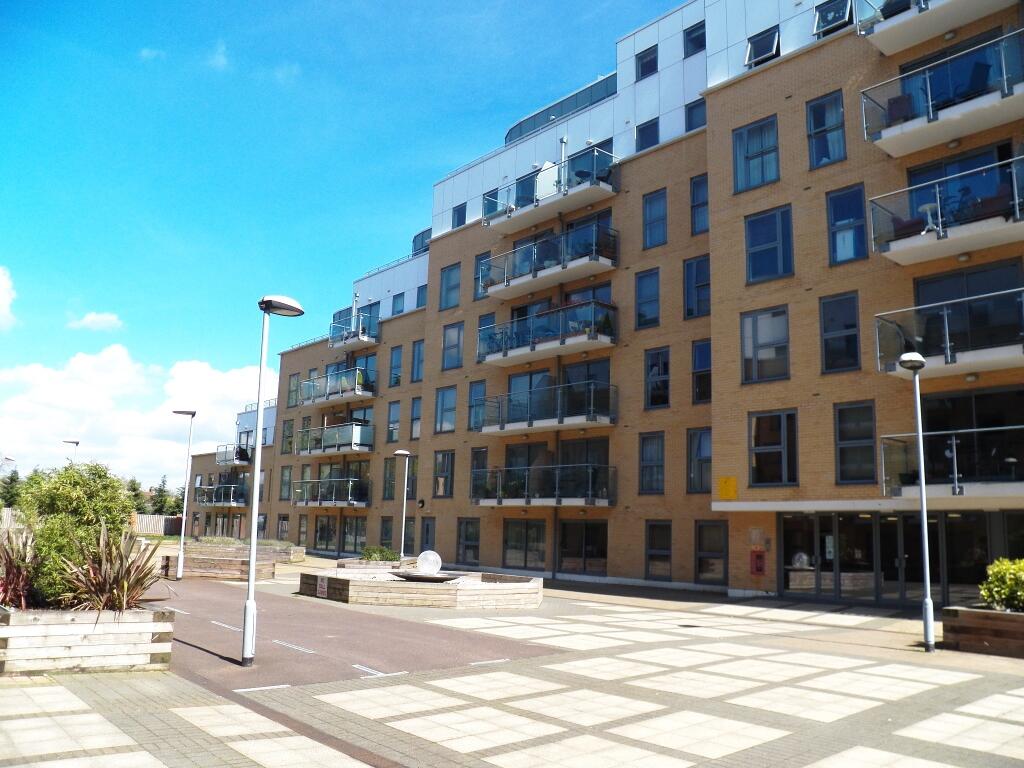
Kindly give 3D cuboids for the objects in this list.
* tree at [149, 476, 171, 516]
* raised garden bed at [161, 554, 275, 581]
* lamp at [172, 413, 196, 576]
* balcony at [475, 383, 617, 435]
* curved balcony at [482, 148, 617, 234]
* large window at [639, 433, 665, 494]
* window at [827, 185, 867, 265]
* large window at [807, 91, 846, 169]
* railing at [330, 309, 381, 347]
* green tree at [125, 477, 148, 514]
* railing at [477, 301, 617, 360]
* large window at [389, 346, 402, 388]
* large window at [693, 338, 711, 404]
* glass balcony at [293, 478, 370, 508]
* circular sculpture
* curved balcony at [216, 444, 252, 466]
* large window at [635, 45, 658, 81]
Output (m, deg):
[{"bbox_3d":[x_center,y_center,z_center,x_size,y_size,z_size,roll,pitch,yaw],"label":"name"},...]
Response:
[{"bbox_3d":[-36.663,12.603,85.674,2.400,6.146,2.400,11,-14,-40],"label":"tree"},{"bbox_3d":[-8.683,5.412,24.233,3.080,0.570,2.000,1,-10,4],"label":"raised garden bed"},{"bbox_3d":[-9.980,3.292,24.704,0.650,4.950,0.330,8,-11,-39],"label":"lamp"},{"bbox_3d":[1.086,1.019,31.372,1.141,1.380,6.806,8,-11,-39],"label":"balcony"},{"bbox_3d":[1.340,-7.404,32.599,1.350,1.420,6.380,11,-14,-41],"label":"curved balcony"},{"bbox_3d":[4.639,2.636,27.313,0.130,2.016,1.025,11,-14,-40],"label":"large window"},{"bbox_3d":[8.691,-4.105,21.435,0.120,2.040,1.010,11,-13,-41],"label":"window"},{"bbox_3d":[8.353,-6.698,21.939,0.120,1.990,1.030,8,-11,-39],"label":"large window"},{"bbox_3d":[-8.408,-2.671,44.495,1.250,1.500,3.200,11,-14,-40],"label":"railing"},{"bbox_3d":[-39.286,12.605,85.751,2.800,5.931,2.800,11,-14,-40],"label":"green tree"},{"bbox_3d":[1.172,-1.732,31.383,1.250,1.450,6.310,10,-13,-41],"label":"railing"},{"bbox_3d":[-5.758,-0.875,41.513,0.180,2.040,1.043,10,-13,-39],"label":"large window"},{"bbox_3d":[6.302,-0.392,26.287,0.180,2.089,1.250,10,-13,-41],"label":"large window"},{"bbox_3d":[-9.600,5.839,43.859,1.300,1.320,6.150,11,-13,-41],"label":"glass balcony"},{"bbox_3d":[-2.050,4.445,20.627,0.630,0.630,0.630,3,-10,-6],"label":"circular sculpture"},{"bbox_3d":[-19.753,5.088,58.883,1.300,1.360,3.100,11,-14,-41],"label":"curved balcony"},{"bbox_3d":[4.904,-11.499,29.831,0.120,1.050,1.050,8,-11,-39],"label":"large window"}]

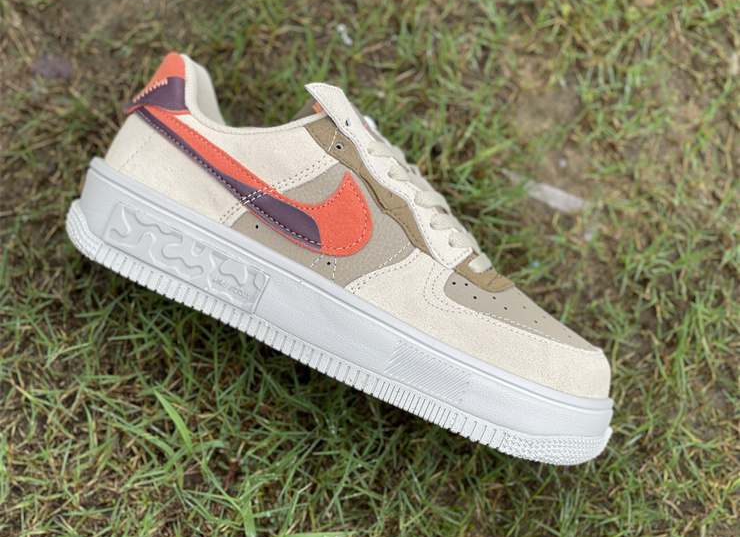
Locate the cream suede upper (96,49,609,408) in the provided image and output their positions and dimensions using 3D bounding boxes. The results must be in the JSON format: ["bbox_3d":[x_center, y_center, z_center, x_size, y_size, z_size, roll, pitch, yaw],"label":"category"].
[{"bbox_3d":[0.008,-0.030,0.660,0.272,0.100,0.083,24,99,-4],"label":"cream suede upper"}]

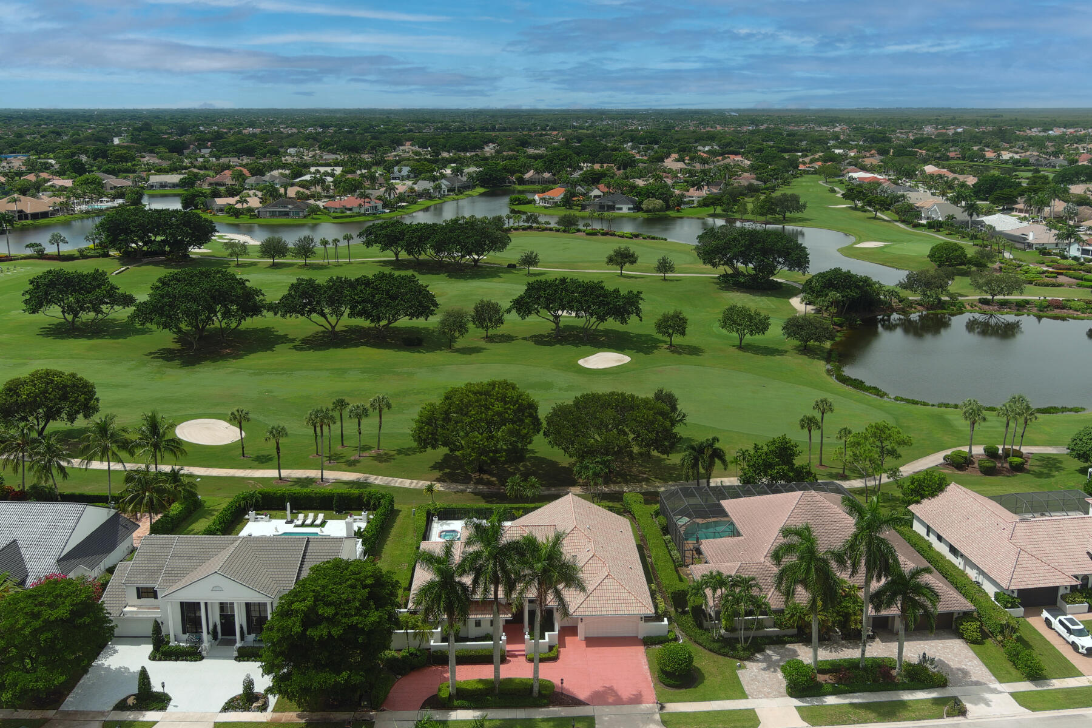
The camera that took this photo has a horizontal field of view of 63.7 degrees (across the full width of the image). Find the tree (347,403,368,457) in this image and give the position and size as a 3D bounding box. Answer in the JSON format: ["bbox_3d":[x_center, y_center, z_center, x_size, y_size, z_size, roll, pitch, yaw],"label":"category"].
[{"bbox_3d":[-27.219,9.659,127.972,2.960,8.340,2.960,0,16,0],"label":"tree"}]

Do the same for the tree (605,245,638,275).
[{"bbox_3d":[21.162,-28.827,245.521,9.243,8.442,9.243,0,16,0],"label":"tree"}]

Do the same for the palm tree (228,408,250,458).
[{"bbox_3d":[-44.438,10.034,128.082,2.970,7.560,2.970,0,16,0],"label":"palm tree"}]

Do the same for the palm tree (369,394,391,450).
[{"bbox_3d":[-24.479,8.722,130.654,3.210,8.620,3.210,0,16,0],"label":"palm tree"}]

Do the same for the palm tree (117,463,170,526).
[{"bbox_3d":[-47.964,16.299,105.681,6.210,8.160,6.210,0,16,0],"label":"palm tree"}]

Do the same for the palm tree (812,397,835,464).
[{"bbox_3d":[39.628,9.813,126.628,2.907,10.132,2.907,5,17,18],"label":"palm tree"}]

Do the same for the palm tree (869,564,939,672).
[{"bbox_3d":[31.219,22.561,77.675,6.060,11.010,6.060,0,16,0],"label":"palm tree"}]

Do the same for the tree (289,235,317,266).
[{"bbox_3d":[-77.510,-36.354,282.204,8.460,9.710,8.210,0,16,0],"label":"tree"}]

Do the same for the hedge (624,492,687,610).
[{"bbox_3d":[11.550,19.131,93.138,1.800,2.050,21.702,-2,16,-5],"label":"hedge"}]

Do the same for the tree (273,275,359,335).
[{"bbox_3d":[-50.888,-12.516,196.310,18.766,13.800,17.265,-4,17,-14],"label":"tree"}]

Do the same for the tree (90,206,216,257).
[{"bbox_3d":[-131.890,-43.890,294.930,37.770,16.340,30.220,-7,18,-23],"label":"tree"}]

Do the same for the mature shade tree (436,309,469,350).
[{"bbox_3d":[-19.420,-7.300,183.300,6.710,8.880,6.710,-2,16,-6],"label":"mature shade tree"}]

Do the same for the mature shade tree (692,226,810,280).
[{"bbox_3d":[60.660,-32.500,257.340,32.760,15.520,27.840,4,17,13],"label":"mature shade tree"}]

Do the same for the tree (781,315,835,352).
[{"bbox_3d":[50.680,-5.975,170.257,10.146,6.912,10.146,0,16,0],"label":"tree"}]

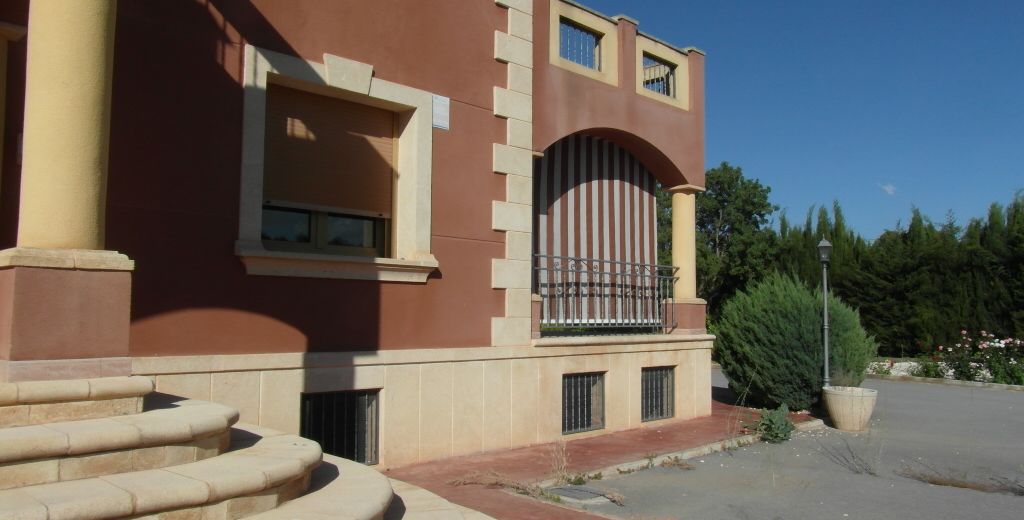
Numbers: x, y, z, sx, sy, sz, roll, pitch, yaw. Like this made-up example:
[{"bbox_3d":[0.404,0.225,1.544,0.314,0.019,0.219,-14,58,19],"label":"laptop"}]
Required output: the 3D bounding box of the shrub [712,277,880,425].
[{"bbox_3d":[4.825,1.349,12.145,2.700,2.220,2.600,0,-4,0],"label":"shrub"}]

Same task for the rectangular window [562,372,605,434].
[{"bbox_3d":[0.849,1.756,8.768,0.810,0.755,0.130,4,-6,-42],"label":"rectangular window"}]

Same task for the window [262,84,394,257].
[{"bbox_3d":[-1.746,-0.798,6.856,1.530,1.550,0.160,4,-6,-42],"label":"window"}]

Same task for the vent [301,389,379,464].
[{"bbox_3d":[-1.586,1.574,6.537,0.855,0.755,0.130,4,-6,-42],"label":"vent"}]

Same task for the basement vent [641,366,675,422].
[{"bbox_3d":[1.998,1.842,9.820,0.850,0.755,0.130,4,-6,-42],"label":"basement vent"}]

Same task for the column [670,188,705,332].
[{"bbox_3d":[2.608,0.003,10.705,0.440,2.180,0.440,4,-6,-42],"label":"column"}]

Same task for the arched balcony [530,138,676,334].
[{"bbox_3d":[1.181,-0.395,9.142,2.890,2.608,0.650,4,-6,-42],"label":"arched balcony"}]

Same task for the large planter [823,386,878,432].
[{"bbox_3d":[4.633,2.038,9.704,0.680,0.530,0.680,0,-4,0],"label":"large planter"}]

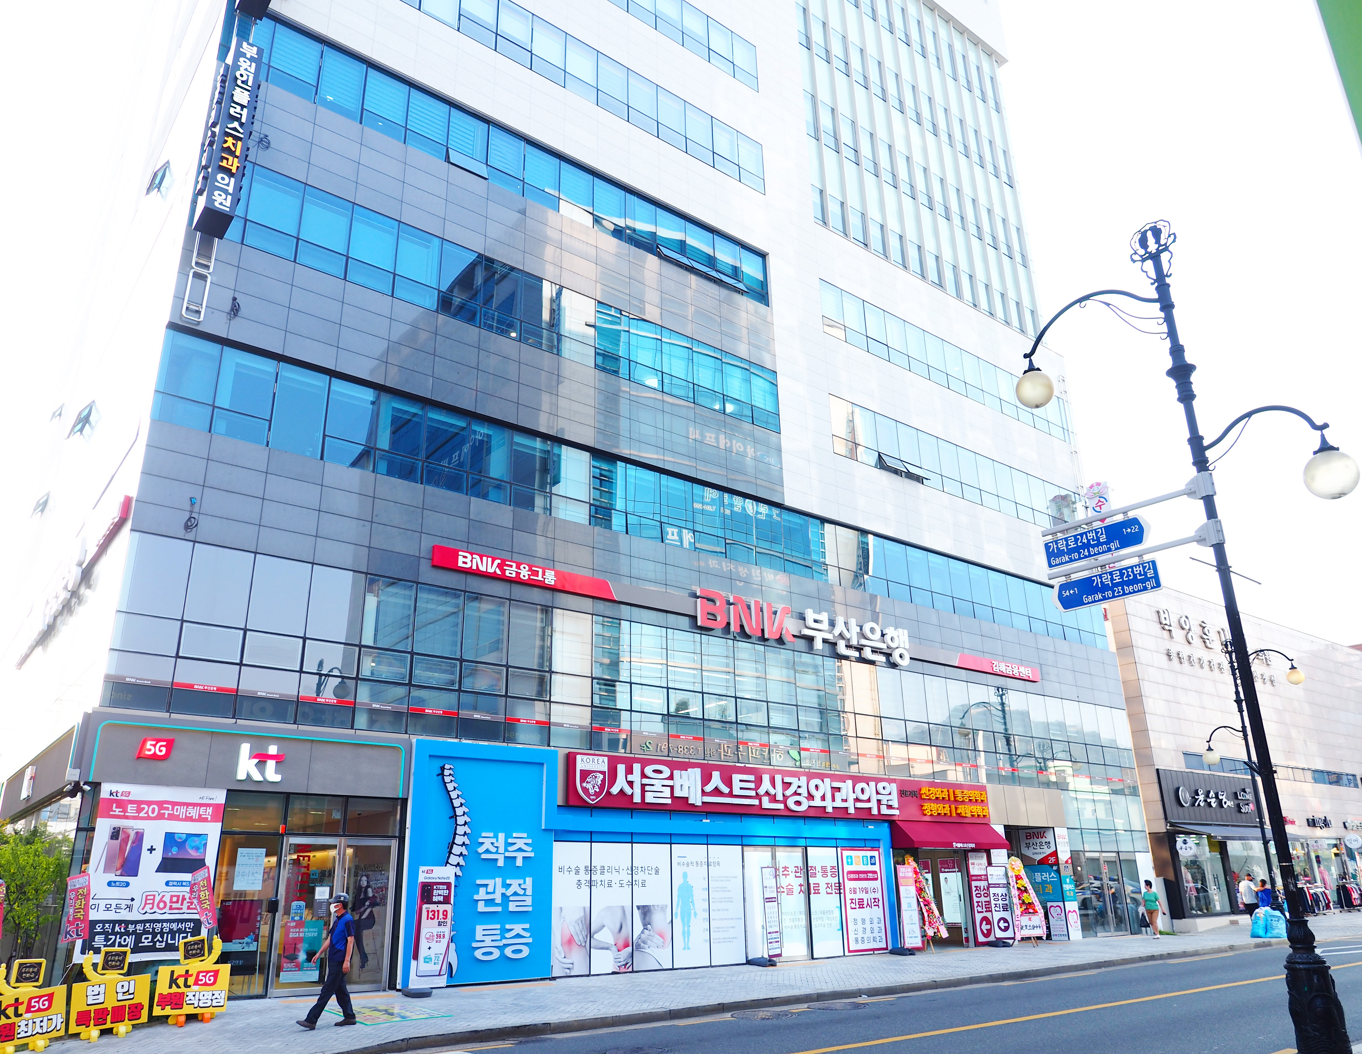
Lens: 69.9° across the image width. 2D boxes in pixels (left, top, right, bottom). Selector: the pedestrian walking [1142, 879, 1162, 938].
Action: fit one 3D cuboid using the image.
[{"bbox_3d":[14.120,11.469,29.301,0.520,1.620,0.360,-17,-26,34],"label":"pedestrian walking"}]

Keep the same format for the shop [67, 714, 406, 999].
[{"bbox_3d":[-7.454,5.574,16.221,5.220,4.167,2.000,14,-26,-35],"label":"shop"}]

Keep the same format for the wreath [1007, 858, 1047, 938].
[{"bbox_3d":[9.422,10.191,26.655,0.850,2.151,0.550,2,-21,-8],"label":"wreath"}]

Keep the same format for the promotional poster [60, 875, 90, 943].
[{"bbox_3d":[-7.674,4.844,12.372,0.288,0.787,0.050,7,-22,-38],"label":"promotional poster"}]

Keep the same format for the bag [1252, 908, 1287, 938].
[{"bbox_3d":[15.649,10.520,25.990,0.920,0.770,0.500,-12,-24,27],"label":"bag"}]

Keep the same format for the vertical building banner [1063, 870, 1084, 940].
[{"bbox_3d":[11.597,11.193,28.892,0.716,1.926,0.060,14,-26,-35],"label":"vertical building banner"}]

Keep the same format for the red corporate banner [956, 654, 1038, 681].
[{"bbox_3d":[9.807,4.386,30.131,4.313,0.540,0.150,14,-26,-35],"label":"red corporate banner"}]

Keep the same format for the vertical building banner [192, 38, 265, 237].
[{"bbox_3d":[-8.711,-7.544,18.778,0.572,4.080,0.804,14,-26,-35],"label":"vertical building banner"}]

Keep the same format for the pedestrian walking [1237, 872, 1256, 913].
[{"bbox_3d":[17.101,11.296,29.382,0.500,1.700,0.320,-18,-27,37],"label":"pedestrian walking"}]

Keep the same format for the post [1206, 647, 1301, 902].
[{"bbox_3d":[15.970,6.919,26.598,0.600,7.984,3.100,14,-26,-35],"label":"post"}]

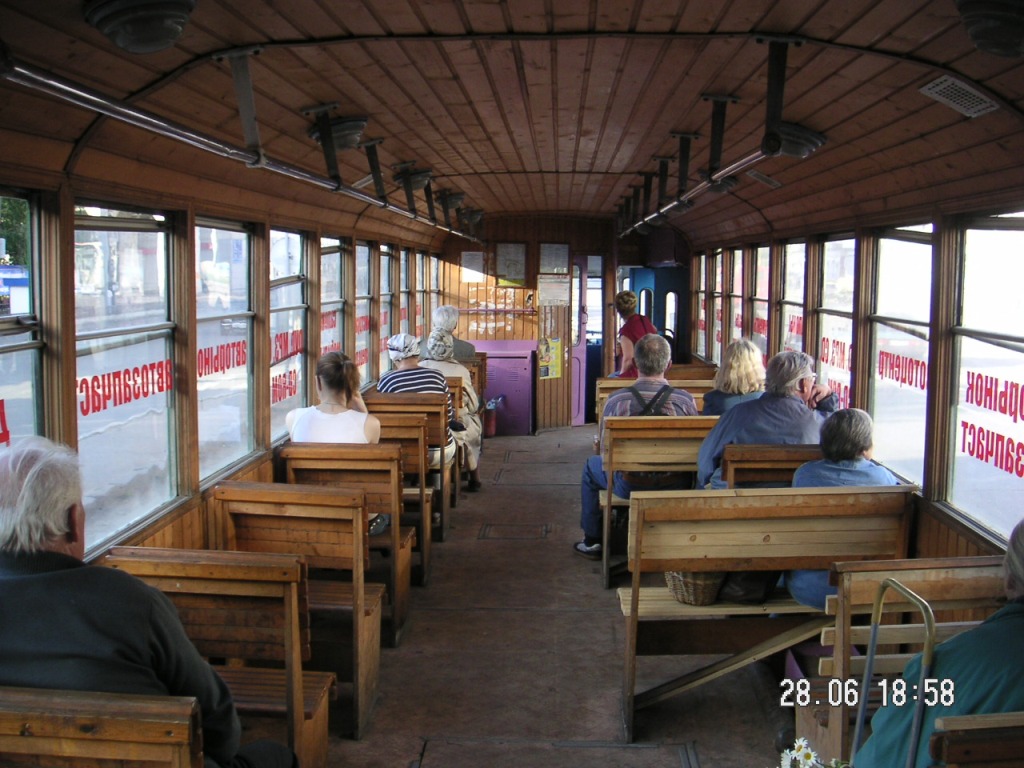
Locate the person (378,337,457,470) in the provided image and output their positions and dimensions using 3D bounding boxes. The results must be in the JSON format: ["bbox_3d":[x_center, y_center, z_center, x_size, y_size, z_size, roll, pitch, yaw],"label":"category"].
[{"bbox_3d":[-0.580,0.287,6.947,0.470,1.215,0.680,1,6,2],"label":"person"}]

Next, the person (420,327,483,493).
[{"bbox_3d":[-0.414,0.188,7.733,0.480,1.160,0.750,1,6,7],"label":"person"}]

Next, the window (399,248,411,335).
[{"bbox_3d":[-0.818,-0.579,8.468,0.070,0.870,0.690,1,6,2],"label":"window"}]

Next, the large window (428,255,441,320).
[{"bbox_3d":[-0.737,-0.769,10.346,0.070,0.870,0.690,1,6,2],"label":"large window"}]

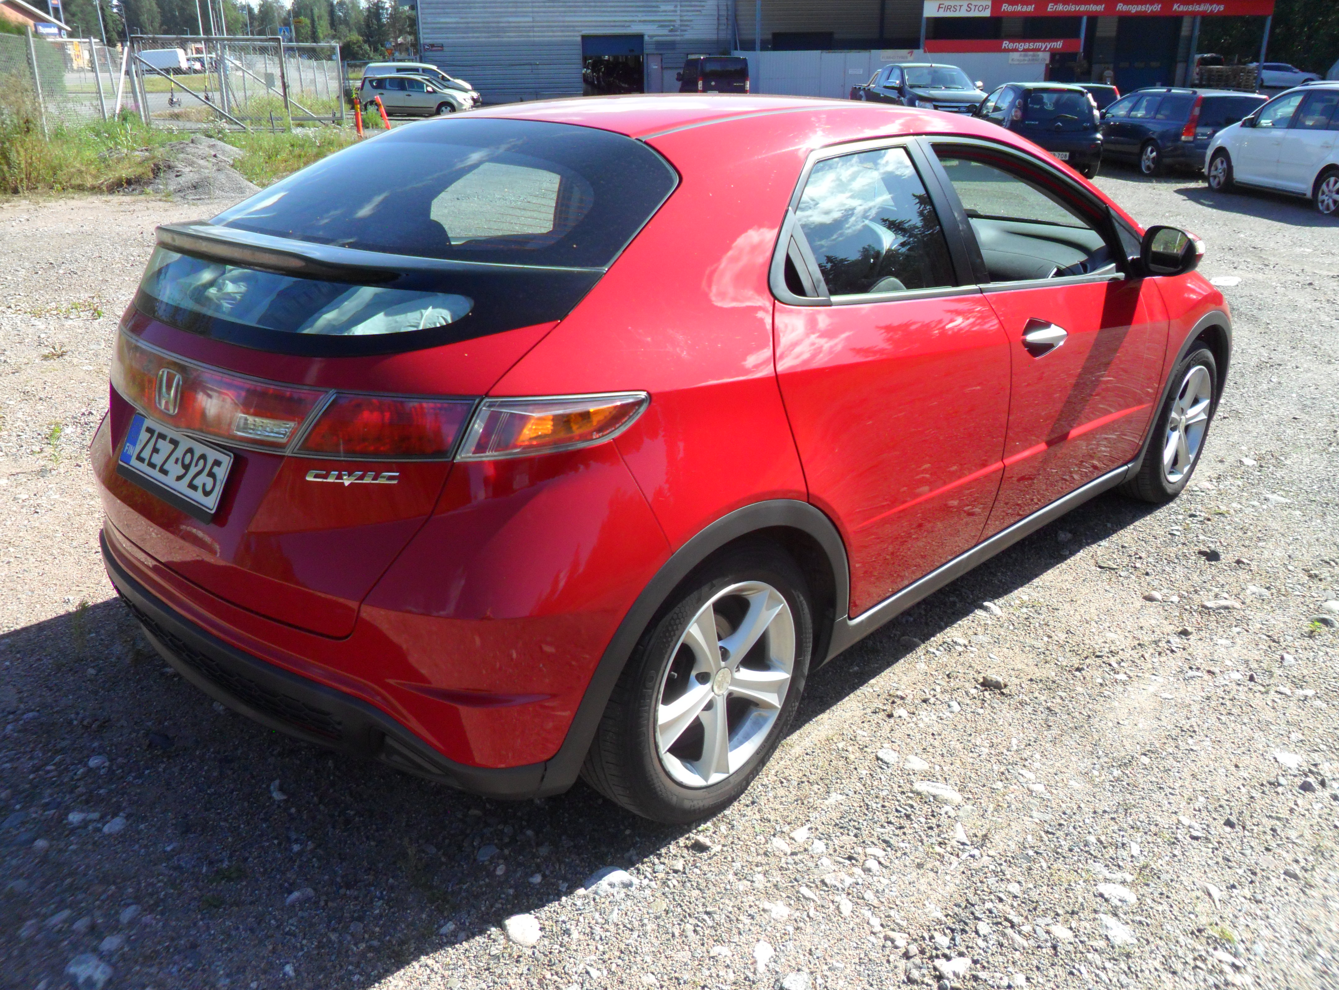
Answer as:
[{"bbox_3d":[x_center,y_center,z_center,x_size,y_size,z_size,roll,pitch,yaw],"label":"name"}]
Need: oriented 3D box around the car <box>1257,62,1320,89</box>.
[{"bbox_3d":[36.851,-25.272,63.000,4.550,1.470,1.820,6,21,19],"label":"car"}]

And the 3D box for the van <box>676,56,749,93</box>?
[{"bbox_3d":[1.662,-16.066,41.115,1.920,1.970,4.900,-3,21,-8],"label":"van"}]

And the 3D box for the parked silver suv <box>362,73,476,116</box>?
[{"bbox_3d":[-9.160,-14.550,38.250,4.100,1.550,1.700,0,20,0],"label":"parked silver suv"}]

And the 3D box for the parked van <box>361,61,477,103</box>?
[{"bbox_3d":[-9.720,-16.000,41.300,4.500,1.900,1.830,0,20,0],"label":"parked van"}]

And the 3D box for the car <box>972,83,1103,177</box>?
[{"bbox_3d":[6.270,-6.480,18.500,1.630,1.465,3.450,-1,20,-2],"label":"car"}]

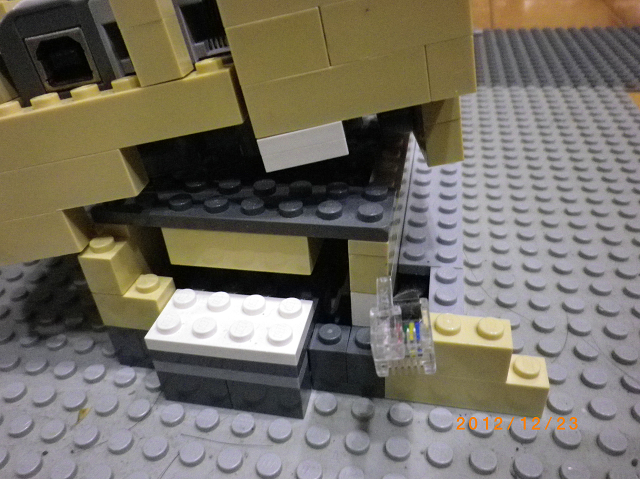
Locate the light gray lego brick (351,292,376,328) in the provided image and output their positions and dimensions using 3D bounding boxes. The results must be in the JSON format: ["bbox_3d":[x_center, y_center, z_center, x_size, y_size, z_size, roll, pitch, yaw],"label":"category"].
[{"bbox_3d":[0.011,0.013,0.116,0.008,0.010,0.010,4,34,11],"label":"light gray lego brick"}]

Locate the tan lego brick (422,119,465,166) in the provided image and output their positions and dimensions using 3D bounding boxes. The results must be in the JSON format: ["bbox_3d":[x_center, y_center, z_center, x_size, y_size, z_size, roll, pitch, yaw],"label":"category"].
[{"bbox_3d":[0.028,-0.024,0.120,0.008,0.010,0.010,-10,27,8],"label":"tan lego brick"}]

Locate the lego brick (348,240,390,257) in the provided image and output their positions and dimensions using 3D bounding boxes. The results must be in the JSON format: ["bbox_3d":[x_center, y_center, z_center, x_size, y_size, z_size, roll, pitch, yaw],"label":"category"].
[{"bbox_3d":[0.011,-0.001,0.105,0.008,0.003,0.010,4,36,12],"label":"lego brick"}]

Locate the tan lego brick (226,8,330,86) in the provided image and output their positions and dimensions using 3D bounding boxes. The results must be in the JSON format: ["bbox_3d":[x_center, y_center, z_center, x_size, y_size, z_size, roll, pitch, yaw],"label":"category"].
[{"bbox_3d":[-0.007,-0.035,0.092,0.016,0.010,0.008,-10,24,9],"label":"tan lego brick"}]

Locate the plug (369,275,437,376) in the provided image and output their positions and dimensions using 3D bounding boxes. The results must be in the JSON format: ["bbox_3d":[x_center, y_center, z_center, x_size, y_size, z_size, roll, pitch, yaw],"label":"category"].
[{"bbox_3d":[0.013,0.014,0.084,0.010,0.008,0.014,-7,60,8],"label":"plug"}]

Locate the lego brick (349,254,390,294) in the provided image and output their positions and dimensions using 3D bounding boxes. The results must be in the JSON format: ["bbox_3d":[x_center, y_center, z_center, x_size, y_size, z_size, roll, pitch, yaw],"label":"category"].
[{"bbox_3d":[0.011,0.005,0.110,0.008,0.010,0.010,4,34,11],"label":"lego brick"}]

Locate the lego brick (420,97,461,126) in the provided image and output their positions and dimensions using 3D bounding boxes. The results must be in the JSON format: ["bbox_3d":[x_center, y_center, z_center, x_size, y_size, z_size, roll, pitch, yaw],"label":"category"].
[{"bbox_3d":[0.026,-0.032,0.116,0.008,0.010,0.010,-10,27,8],"label":"lego brick"}]

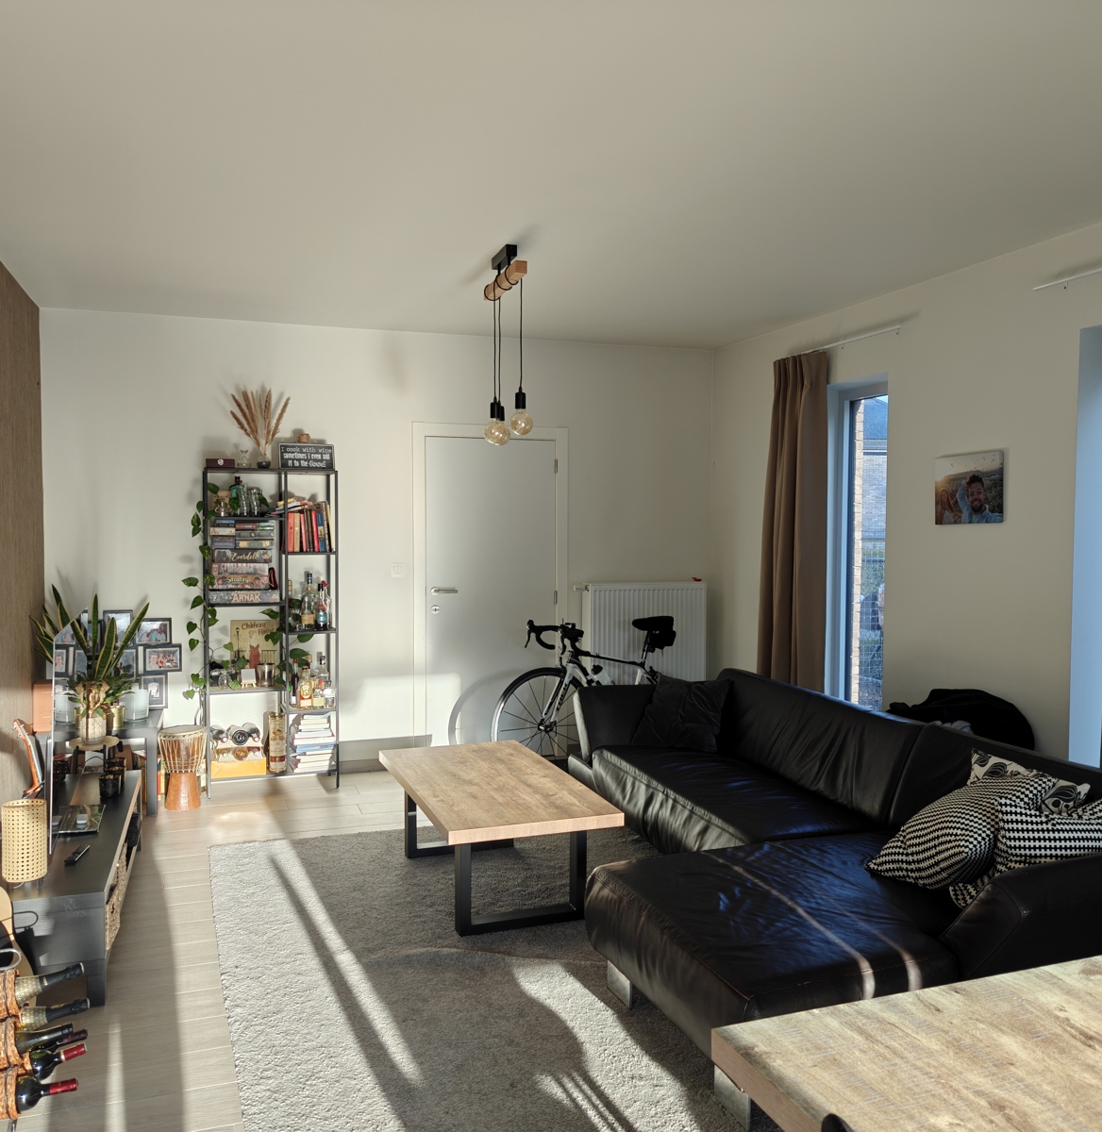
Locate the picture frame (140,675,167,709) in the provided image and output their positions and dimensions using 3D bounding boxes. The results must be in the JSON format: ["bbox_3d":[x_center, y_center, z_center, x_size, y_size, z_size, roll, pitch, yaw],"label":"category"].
[{"bbox_3d":[-2.202,0.694,5.563,0.148,0.194,0.020,-1,3,-19],"label":"picture frame"}]

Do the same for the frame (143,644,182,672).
[{"bbox_3d":[-2.155,0.516,5.572,0.197,0.152,0.020,-1,3,-19],"label":"frame"}]

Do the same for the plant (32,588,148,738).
[{"bbox_3d":[-2.306,0.494,5.035,0.510,0.740,0.440,-1,3,-19],"label":"plant"}]

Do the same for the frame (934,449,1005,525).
[{"bbox_3d":[1.830,-0.334,4.378,0.025,0.305,0.410,-1,3,-19],"label":"frame"}]

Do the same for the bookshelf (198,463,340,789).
[{"bbox_3d":[-1.562,0.361,5.623,0.700,1.775,0.310,-1,3,-19],"label":"bookshelf"}]

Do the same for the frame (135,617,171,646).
[{"bbox_3d":[-2.202,0.368,5.550,0.195,0.152,0.020,-1,3,-19],"label":"frame"}]

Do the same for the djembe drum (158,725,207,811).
[{"bbox_3d":[-1.929,1.057,5.255,0.242,0.410,0.242,-1,3,-19],"label":"djembe drum"}]

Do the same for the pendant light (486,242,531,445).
[{"bbox_3d":[-0.185,-0.909,4.172,0.100,0.795,0.529,-1,3,-19],"label":"pendant light"}]

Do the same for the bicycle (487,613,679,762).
[{"bbox_3d":[0.404,0.771,5.932,1.655,0.940,0.430,-1,3,-31],"label":"bicycle"}]

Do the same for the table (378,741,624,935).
[{"bbox_3d":[-0.261,1.087,4.118,0.648,0.432,1.275,-1,3,-20],"label":"table"}]

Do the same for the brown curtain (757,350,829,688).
[{"bbox_3d":[1.331,0.033,5.590,0.150,2.382,0.721,-1,3,-19],"label":"brown curtain"}]

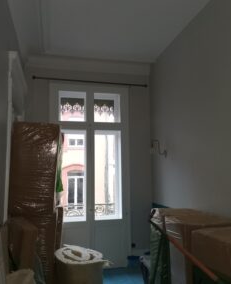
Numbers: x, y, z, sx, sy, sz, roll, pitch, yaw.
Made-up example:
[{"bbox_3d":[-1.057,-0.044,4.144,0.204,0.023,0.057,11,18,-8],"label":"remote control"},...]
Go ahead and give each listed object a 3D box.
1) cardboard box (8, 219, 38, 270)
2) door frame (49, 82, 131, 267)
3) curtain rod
[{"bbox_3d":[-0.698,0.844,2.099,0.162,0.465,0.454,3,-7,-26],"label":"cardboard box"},{"bbox_3d":[-0.422,0.543,4.743,1.353,3.030,0.131,1,-7,-13],"label":"door frame"},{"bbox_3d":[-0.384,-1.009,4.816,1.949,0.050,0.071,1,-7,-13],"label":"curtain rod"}]

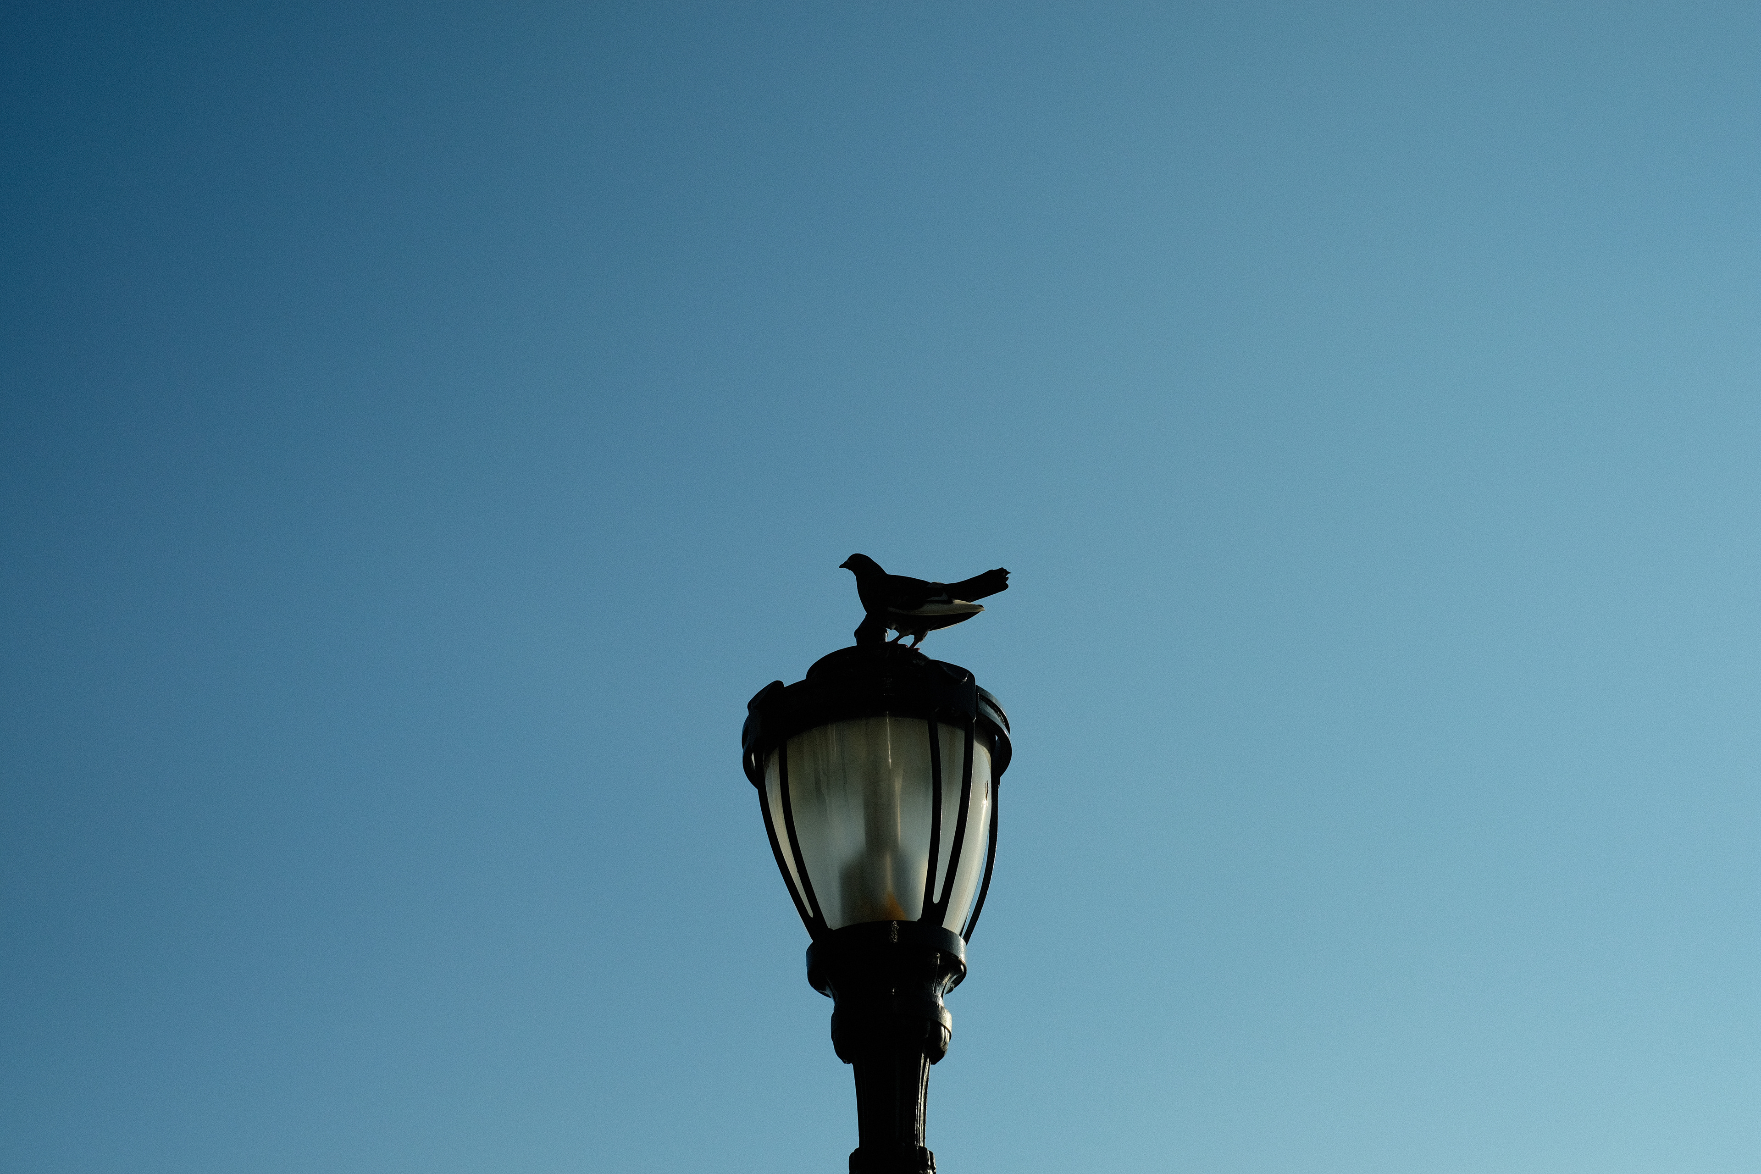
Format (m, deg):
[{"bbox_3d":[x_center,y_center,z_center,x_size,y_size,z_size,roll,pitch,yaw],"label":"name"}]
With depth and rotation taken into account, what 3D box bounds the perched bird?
[{"bbox_3d":[0.079,0.024,4.600,0.305,0.185,0.115,-2,-29,-1],"label":"perched bird"}]

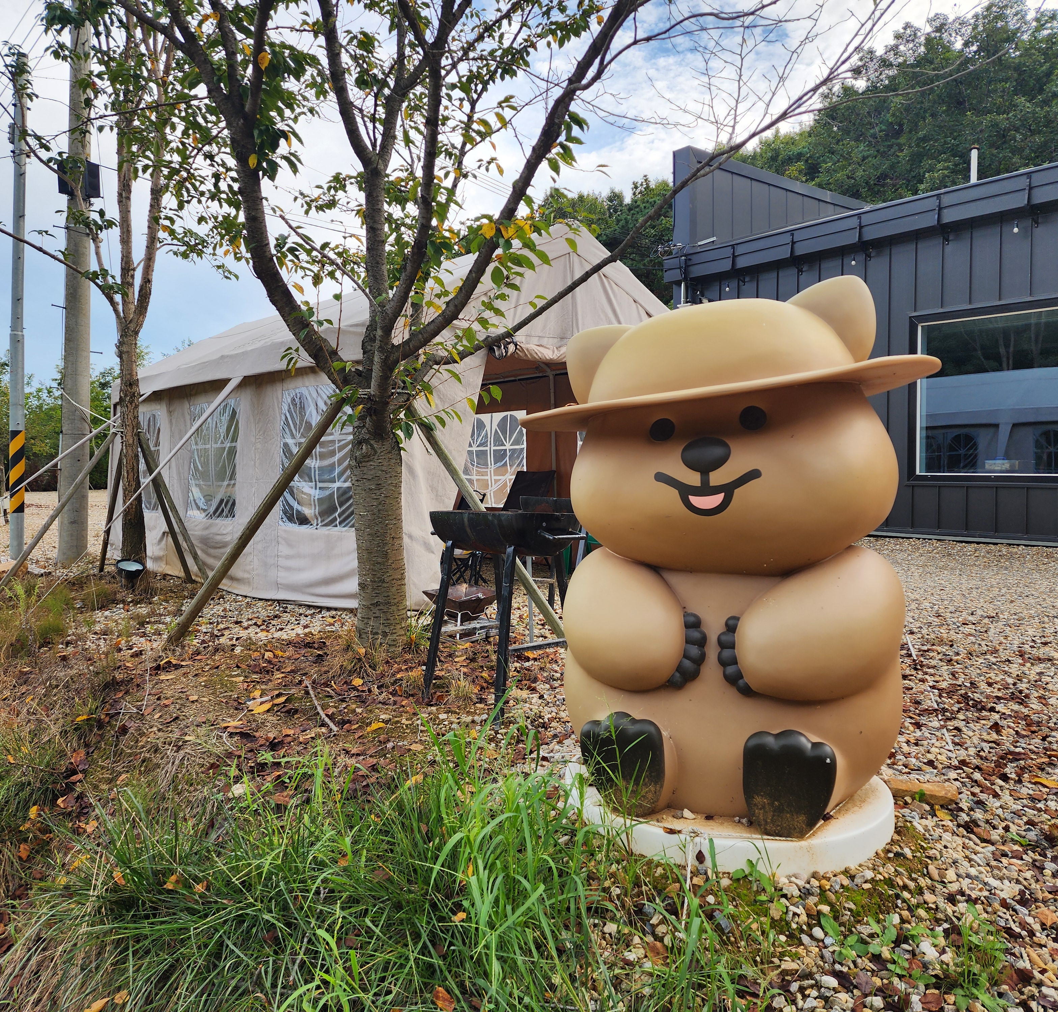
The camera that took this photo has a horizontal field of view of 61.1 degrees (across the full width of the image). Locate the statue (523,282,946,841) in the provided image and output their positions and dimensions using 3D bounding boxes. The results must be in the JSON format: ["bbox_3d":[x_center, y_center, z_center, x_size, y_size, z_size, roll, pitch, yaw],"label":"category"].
[{"bbox_3d":[0.584,0.077,2.688,1.200,1.475,1.030,2,2,25],"label":"statue"}]

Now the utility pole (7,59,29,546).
[{"bbox_3d":[-5.702,-2.207,10.040,0.190,5.620,0.190,1,2,-26],"label":"utility pole"}]

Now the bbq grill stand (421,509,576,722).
[{"bbox_3d":[-0.111,0.440,3.847,0.480,0.825,0.680,0,2,-36],"label":"bbq grill stand"}]

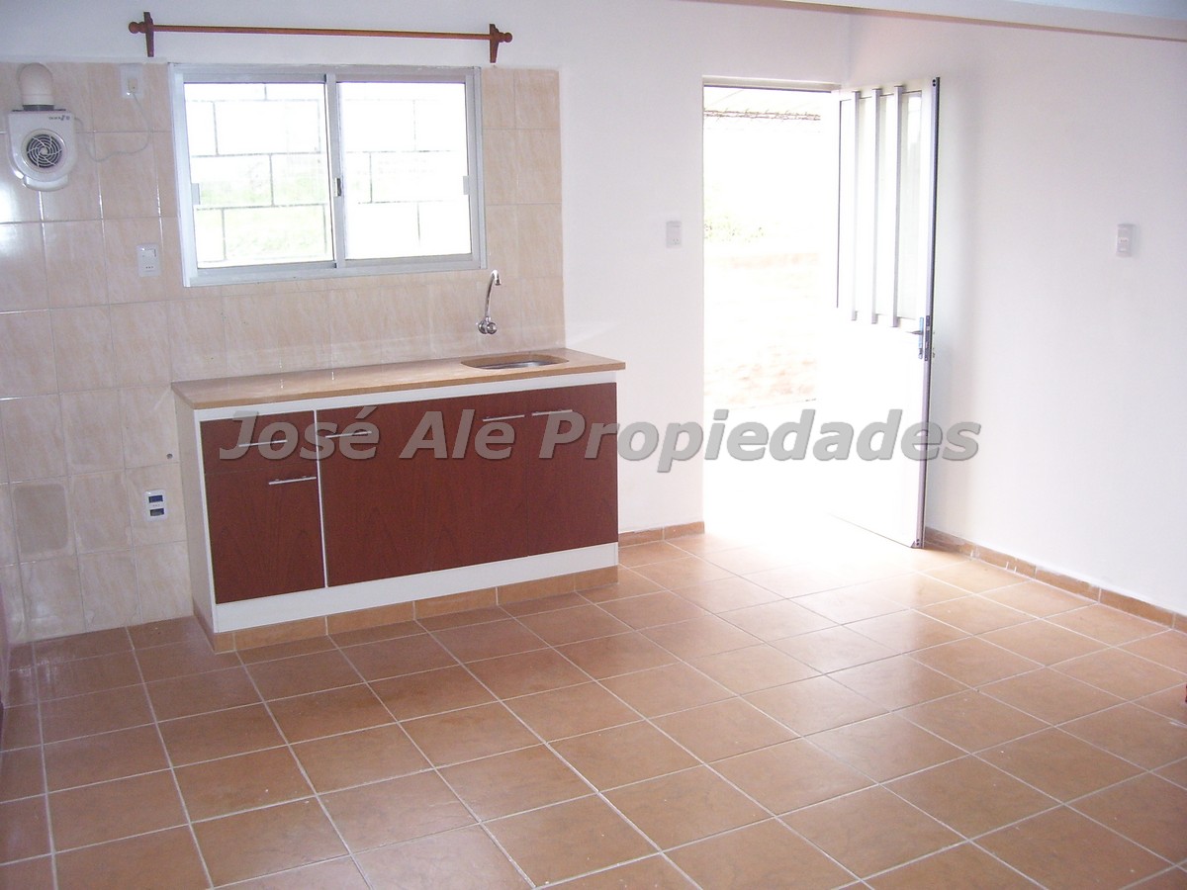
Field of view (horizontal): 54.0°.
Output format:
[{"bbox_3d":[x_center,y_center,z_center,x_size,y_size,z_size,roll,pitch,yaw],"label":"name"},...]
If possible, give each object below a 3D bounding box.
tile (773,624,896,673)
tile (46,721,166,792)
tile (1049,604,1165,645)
[{"bbox_3d":[0.831,0.711,4.040,0.331,0.010,0.331,-7,13,-26],"label":"tile"},{"bbox_3d":[-1.383,0.887,3.305,0.330,0.009,0.330,-7,13,-26],"label":"tile"},{"bbox_3d":[1.848,0.650,4.200,0.330,0.010,0.330,-7,13,-26],"label":"tile"}]

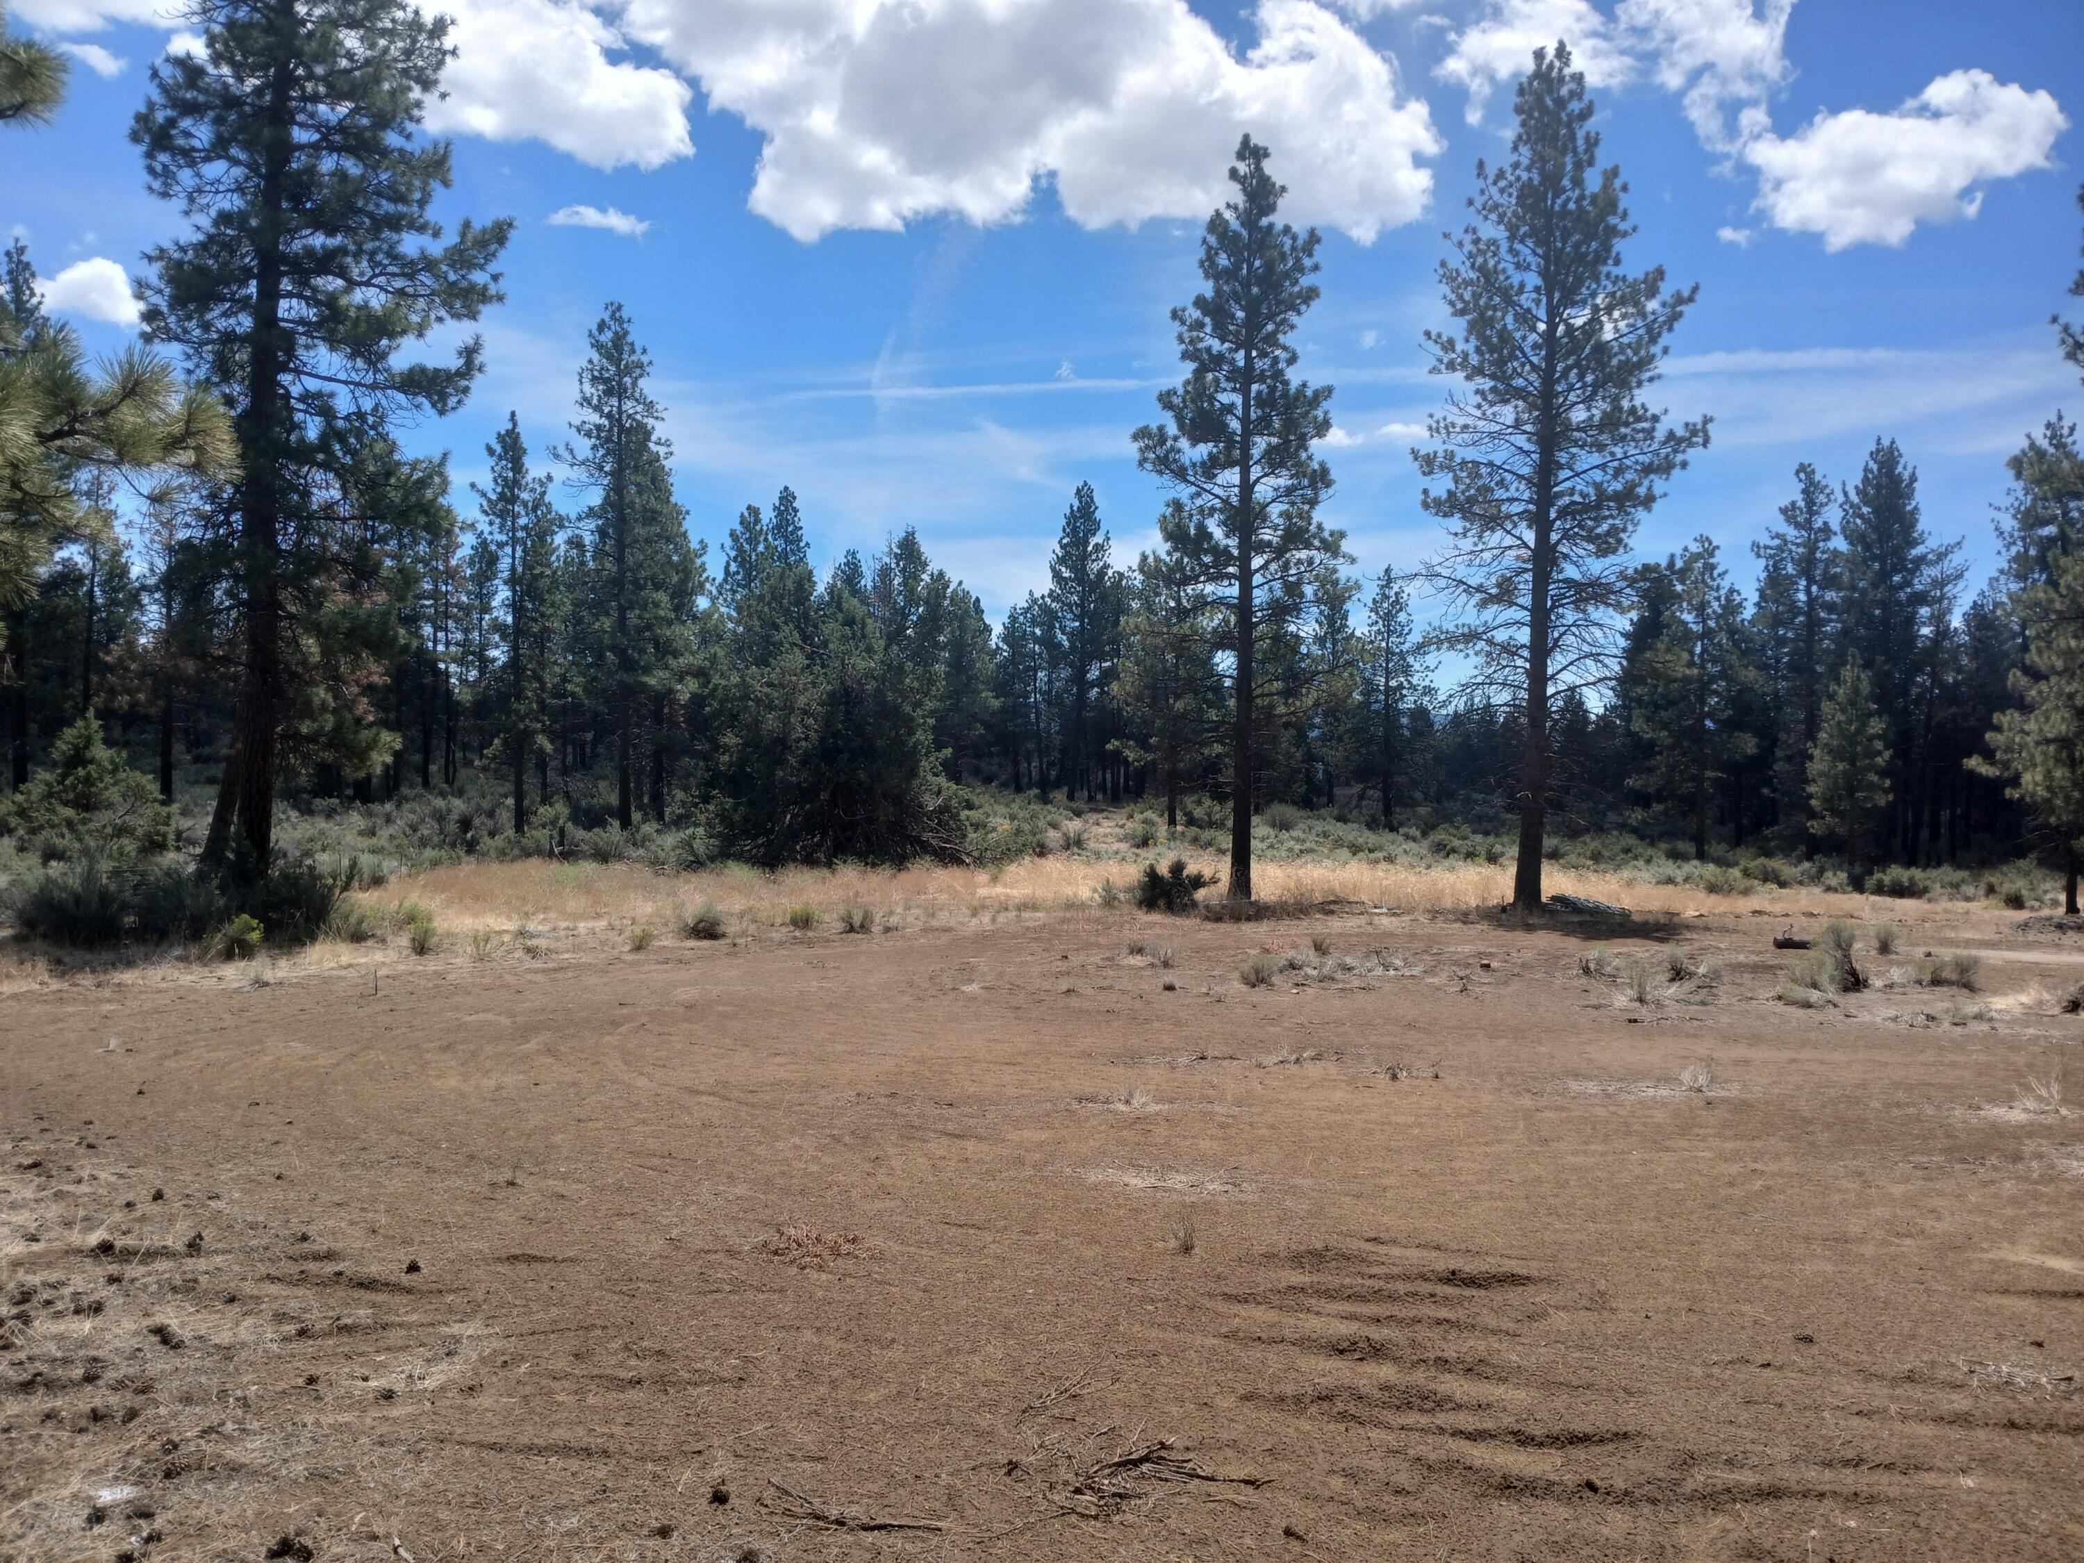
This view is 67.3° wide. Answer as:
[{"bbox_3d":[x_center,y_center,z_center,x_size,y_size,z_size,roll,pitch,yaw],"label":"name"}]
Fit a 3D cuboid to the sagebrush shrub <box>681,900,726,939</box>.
[{"bbox_3d":[-3.765,1.529,17.400,0.490,0.430,0.450,1,0,0],"label":"sagebrush shrub"}]

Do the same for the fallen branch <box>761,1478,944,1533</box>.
[{"bbox_3d":[-0.415,1.575,3.420,0.430,0.045,0.140,1,0,26],"label":"fallen branch"}]

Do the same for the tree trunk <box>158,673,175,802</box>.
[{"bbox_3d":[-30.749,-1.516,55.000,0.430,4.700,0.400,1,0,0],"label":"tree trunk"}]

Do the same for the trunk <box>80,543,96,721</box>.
[{"bbox_3d":[-31.695,-4.679,52.000,0.350,6.300,0.320,2,0,0],"label":"trunk"}]

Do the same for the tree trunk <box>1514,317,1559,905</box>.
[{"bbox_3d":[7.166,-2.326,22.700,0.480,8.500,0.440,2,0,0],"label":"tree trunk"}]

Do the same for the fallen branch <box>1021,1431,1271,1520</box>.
[{"bbox_3d":[0.235,1.560,3.550,0.560,0.080,0.340,1,0,0],"label":"fallen branch"}]

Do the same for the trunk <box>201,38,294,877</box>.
[{"bbox_3d":[-12.182,-4.905,24.000,1.100,13.100,0.750,1,0,0],"label":"trunk"}]

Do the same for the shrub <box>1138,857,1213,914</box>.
[{"bbox_3d":[1.811,1.431,21.500,1.050,0.780,0.850,1,0,0],"label":"shrub"}]

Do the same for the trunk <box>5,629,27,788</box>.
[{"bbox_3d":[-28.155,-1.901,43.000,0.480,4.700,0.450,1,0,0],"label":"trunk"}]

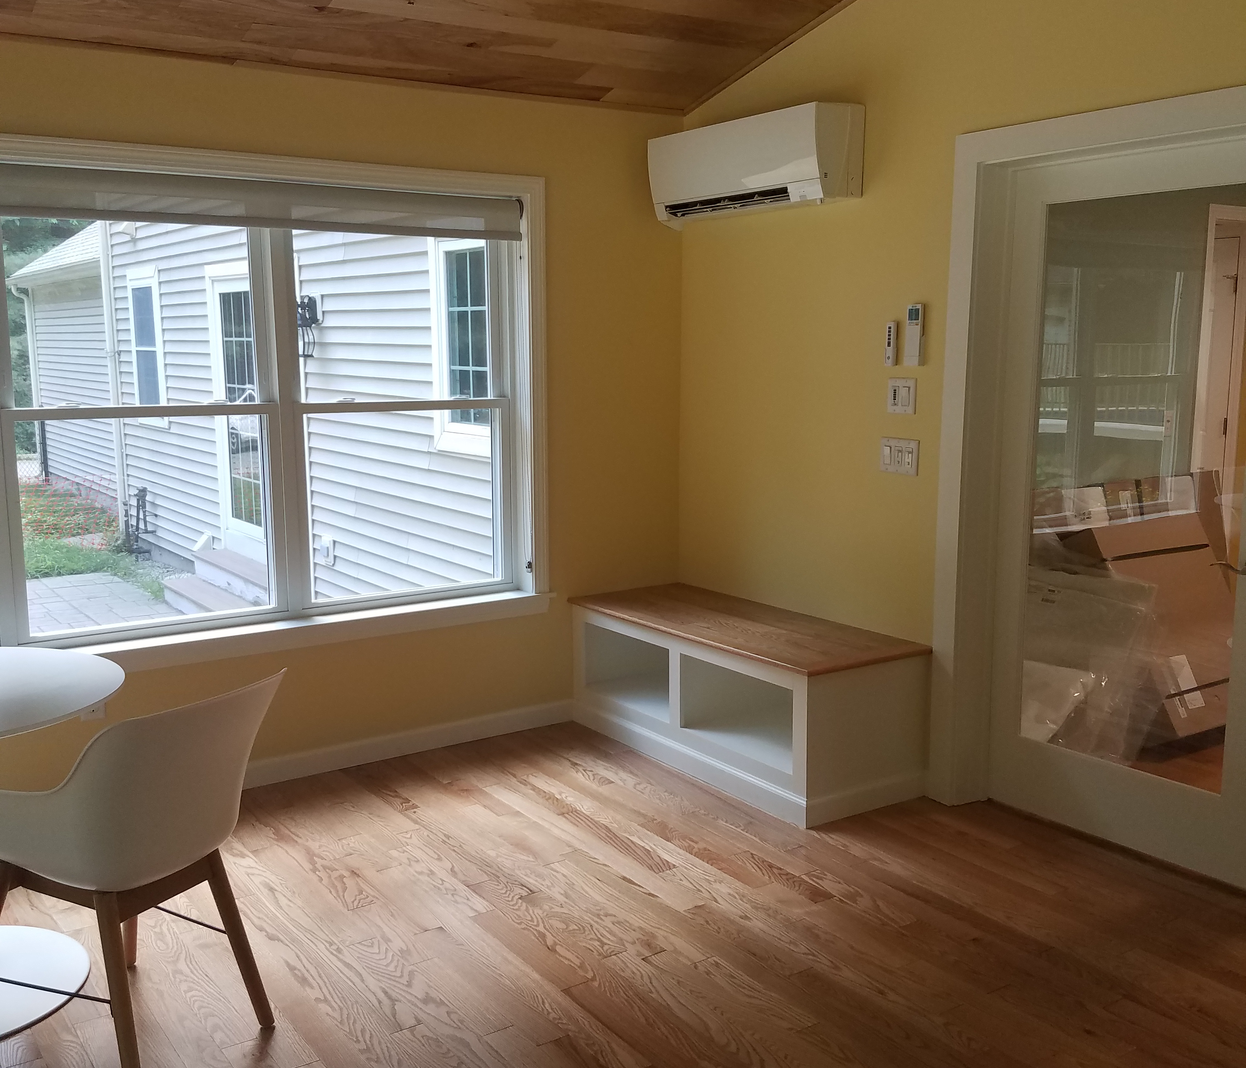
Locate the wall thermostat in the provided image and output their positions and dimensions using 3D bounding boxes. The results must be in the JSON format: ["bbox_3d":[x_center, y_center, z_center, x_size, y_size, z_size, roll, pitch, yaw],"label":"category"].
[{"bbox_3d":[0.931,-0.634,3.984,0.025,0.191,0.058,-6,11,-34],"label":"wall thermostat"}]

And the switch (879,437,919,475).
[{"bbox_3d":[0.907,-0.252,4.094,0.012,0.114,0.162,-6,11,-34],"label":"switch"}]

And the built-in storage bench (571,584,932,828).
[{"bbox_3d":[0.400,0.559,4.505,0.536,0.504,1.358,-6,11,-34],"label":"built-in storage bench"}]

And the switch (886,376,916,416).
[{"bbox_3d":[0.906,-0.445,4.064,0.012,0.114,0.117,-6,11,-34],"label":"switch"}]

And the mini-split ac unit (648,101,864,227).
[{"bbox_3d":[0.440,-1.286,4.428,0.225,0.321,0.922,-6,11,-34],"label":"mini-split ac unit"}]

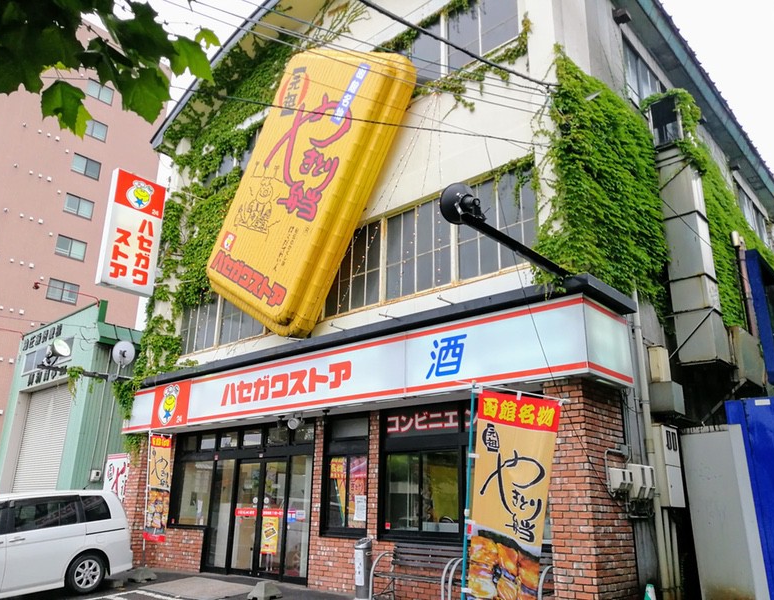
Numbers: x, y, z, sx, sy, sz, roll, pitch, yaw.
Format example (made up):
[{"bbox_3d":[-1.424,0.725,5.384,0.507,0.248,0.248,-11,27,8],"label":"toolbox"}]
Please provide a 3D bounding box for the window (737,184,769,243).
[{"bbox_3d":[10.659,-2.271,17.996,0.150,1.300,3.300,-15,-24,40],"label":"window"}]

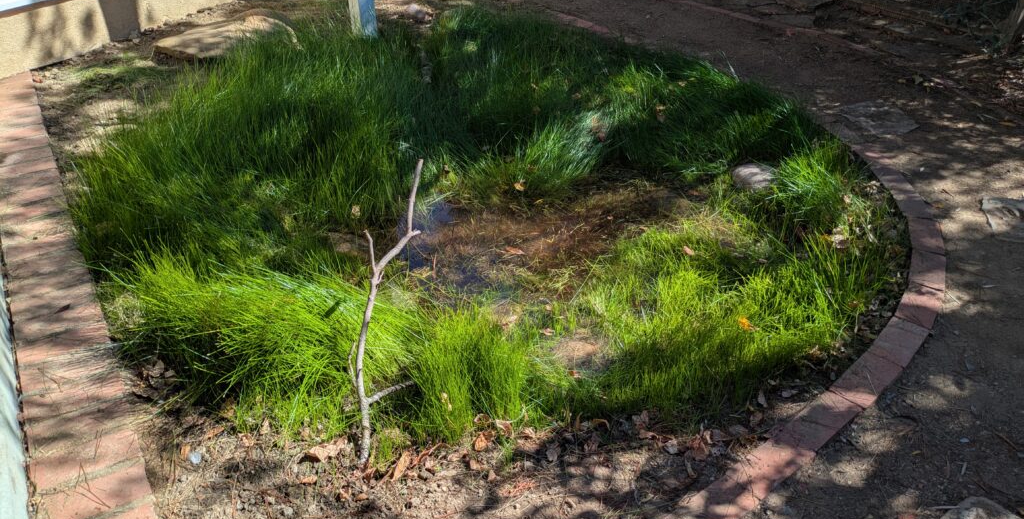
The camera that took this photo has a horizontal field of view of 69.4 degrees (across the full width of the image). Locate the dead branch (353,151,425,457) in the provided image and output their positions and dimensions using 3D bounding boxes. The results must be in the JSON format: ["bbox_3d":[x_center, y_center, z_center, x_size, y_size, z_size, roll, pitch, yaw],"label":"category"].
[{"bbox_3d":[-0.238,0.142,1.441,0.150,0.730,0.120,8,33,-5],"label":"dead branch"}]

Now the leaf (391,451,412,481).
[{"bbox_3d":[-0.237,0.450,1.605,0.030,0.030,0.075,11,34,16],"label":"leaf"}]

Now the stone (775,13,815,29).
[{"bbox_3d":[1.750,-1.457,4.535,0.250,0.040,0.240,9,34,13],"label":"stone"}]

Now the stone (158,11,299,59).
[{"bbox_3d":[-1.471,-1.134,3.966,0.630,0.120,0.620,21,38,29],"label":"stone"}]

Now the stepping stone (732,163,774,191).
[{"bbox_3d":[0.899,-0.313,2.745,0.165,0.075,0.120,9,34,14],"label":"stepping stone"}]

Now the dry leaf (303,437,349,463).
[{"bbox_3d":[-0.411,0.423,1.644,0.090,0.035,0.055,-19,38,-27],"label":"dry leaf"}]

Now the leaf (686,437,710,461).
[{"bbox_3d":[0.416,0.422,1.651,0.052,0.030,0.062,14,36,21],"label":"leaf"}]

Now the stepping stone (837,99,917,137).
[{"bbox_3d":[1.578,-0.590,3.175,0.298,0.040,0.330,-10,34,-15],"label":"stepping stone"}]

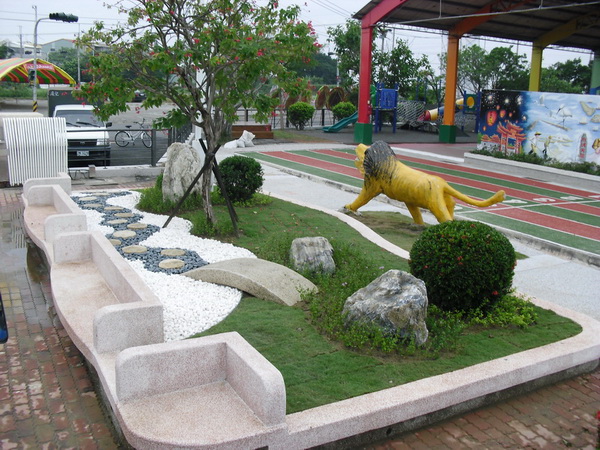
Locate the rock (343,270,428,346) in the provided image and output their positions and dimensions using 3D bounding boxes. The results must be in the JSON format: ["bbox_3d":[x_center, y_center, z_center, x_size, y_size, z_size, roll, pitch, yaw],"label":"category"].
[{"bbox_3d":[0.722,0.708,5.339,0.703,0.582,0.527,2,13,0],"label":"rock"}]

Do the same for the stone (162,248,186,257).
[{"bbox_3d":[-1.619,0.374,7.988,0.320,0.050,0.330,-2,12,-15],"label":"stone"}]

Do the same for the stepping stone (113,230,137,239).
[{"bbox_3d":[-2.500,0.154,8.918,0.340,0.050,0.360,-2,12,-15],"label":"stepping stone"}]

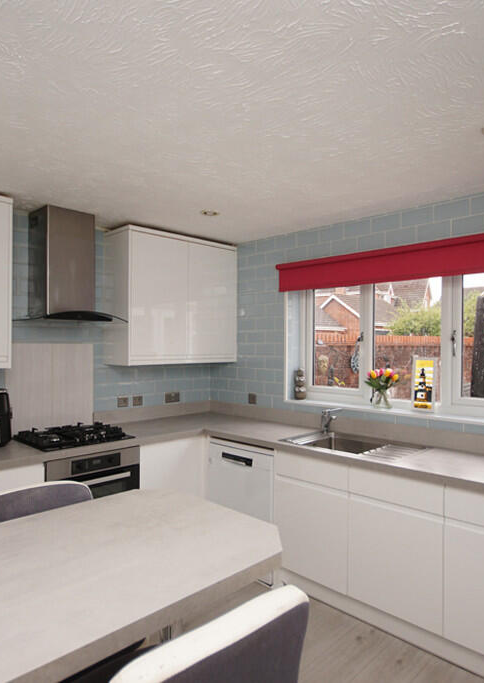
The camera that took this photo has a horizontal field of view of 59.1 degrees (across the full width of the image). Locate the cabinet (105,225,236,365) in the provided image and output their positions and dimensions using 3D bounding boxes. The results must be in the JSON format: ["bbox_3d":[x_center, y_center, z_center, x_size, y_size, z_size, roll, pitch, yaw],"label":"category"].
[{"bbox_3d":[-0.530,-0.318,3.410,0.340,0.975,0.985,0,0,45],"label":"cabinet"}]

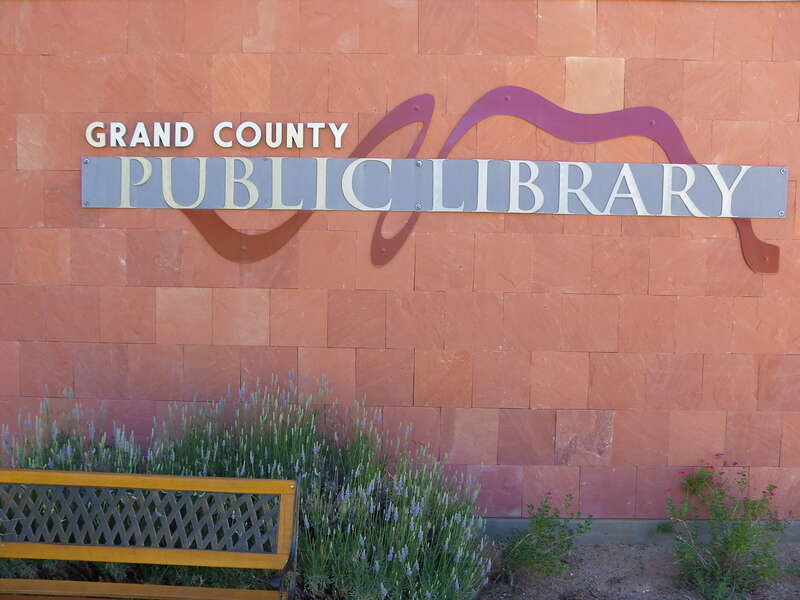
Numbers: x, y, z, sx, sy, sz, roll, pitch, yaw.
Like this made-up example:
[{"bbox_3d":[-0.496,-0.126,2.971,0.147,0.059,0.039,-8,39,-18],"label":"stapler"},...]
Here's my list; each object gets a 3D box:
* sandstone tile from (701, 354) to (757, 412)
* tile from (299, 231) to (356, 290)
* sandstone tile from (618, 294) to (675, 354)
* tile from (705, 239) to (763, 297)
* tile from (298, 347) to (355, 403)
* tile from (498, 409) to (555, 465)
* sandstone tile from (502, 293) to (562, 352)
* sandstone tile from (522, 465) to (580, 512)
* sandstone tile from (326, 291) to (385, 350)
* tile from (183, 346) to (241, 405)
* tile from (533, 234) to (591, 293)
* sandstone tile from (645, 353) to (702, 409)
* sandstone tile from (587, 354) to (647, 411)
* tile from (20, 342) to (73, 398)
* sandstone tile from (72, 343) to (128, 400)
[{"bbox_3d":[1.727,0.436,3.657,0.305,0.305,0.030,1,4,1],"label":"sandstone tile"},{"bbox_3d":[-0.382,-0.214,3.667,0.305,0.305,0.030,1,3,0],"label":"tile"},{"bbox_3d":[1.299,0.128,3.669,0.305,0.305,0.030,1,4,1],"label":"sandstone tile"},{"bbox_3d":[1.737,-0.169,3.609,0.305,0.305,0.025,1,4,1],"label":"tile"},{"bbox_3d":[-0.390,0.399,3.692,0.305,0.305,0.030,1,4,1],"label":"tile"},{"bbox_3d":[0.673,0.725,3.701,0.304,0.304,0.030,1,4,1],"label":"tile"},{"bbox_3d":[0.696,0.117,3.645,0.305,0.305,0.025,1,4,1],"label":"sandstone tile"},{"bbox_3d":[0.806,1.018,3.699,0.305,0.294,0.025,1,4,1],"label":"sandstone tile"},{"bbox_3d":[-0.233,0.102,3.670,0.305,0.305,0.030,1,4,1],"label":"sandstone tile"},{"bbox_3d":[-0.996,0.389,3.690,0.305,0.305,0.025,1,4,1],"label":"tile"},{"bbox_3d":[0.854,-0.187,3.657,0.305,0.305,0.030,1,3,0],"label":"tile"},{"bbox_3d":[1.439,0.429,3.662,0.305,0.305,0.030,1,4,1],"label":"sandstone tile"},{"bbox_3d":[1.141,0.428,3.667,0.305,0.305,0.030,1,4,1],"label":"sandstone tile"},{"bbox_3d":[-1.877,0.369,3.704,0.305,0.305,0.025,1,4,1],"label":"tile"},{"bbox_3d":[-1.604,0.382,3.728,0.305,0.305,0.030,1,4,1],"label":"sandstone tile"}]

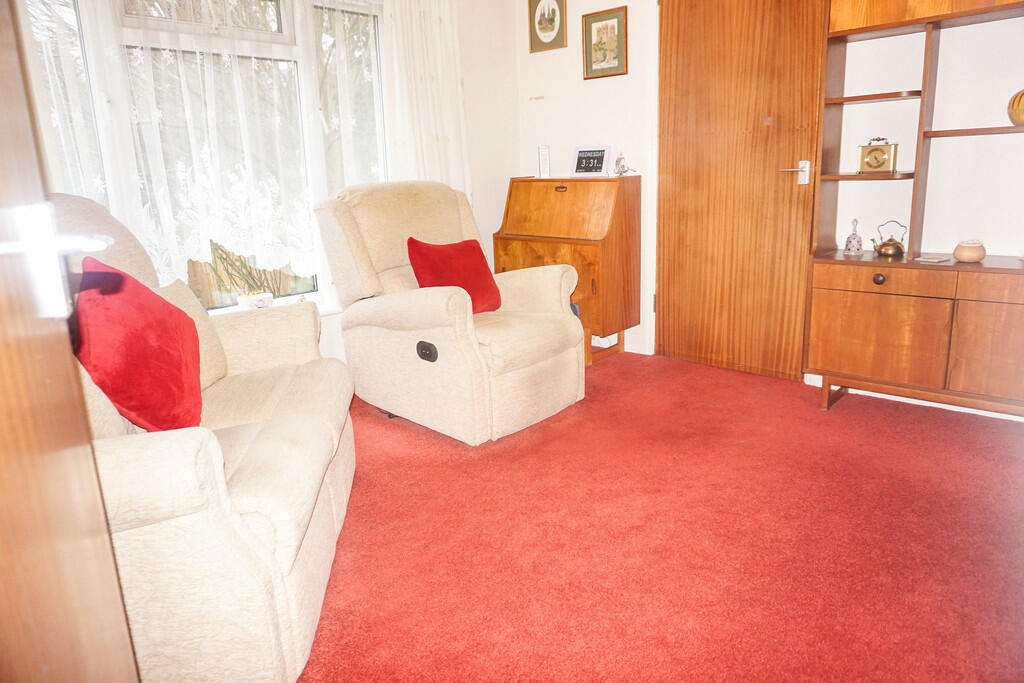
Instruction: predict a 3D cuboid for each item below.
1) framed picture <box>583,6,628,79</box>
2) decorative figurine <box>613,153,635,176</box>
[{"bbox_3d":[0.495,-1.583,3.635,0.285,0.333,0.020,10,18,41],"label":"framed picture"},{"bbox_3d":[0.597,-0.914,3.535,0.090,0.120,0.065,10,18,41],"label":"decorative figurine"}]

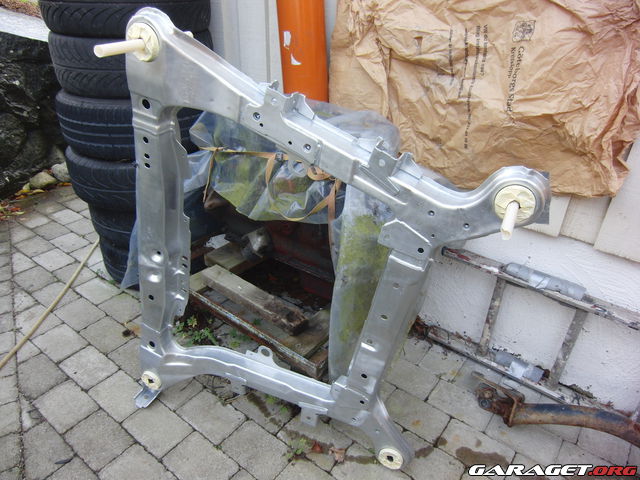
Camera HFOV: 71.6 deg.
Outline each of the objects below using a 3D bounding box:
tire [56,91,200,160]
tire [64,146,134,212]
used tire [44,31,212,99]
[{"bbox_3d":[-0.796,-0.564,1.980,0.638,0.225,0.638,-10,32,-19],"label":"tire"},{"bbox_3d":[-0.821,-0.363,2.102,0.630,0.220,0.630,-10,32,-20],"label":"tire"},{"bbox_3d":[-0.767,-0.768,1.870,0.632,0.215,0.632,-9,32,-19],"label":"used tire"}]

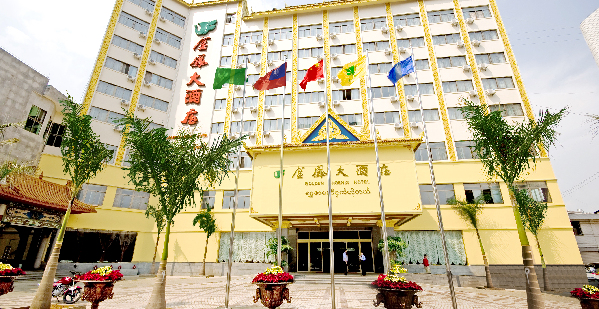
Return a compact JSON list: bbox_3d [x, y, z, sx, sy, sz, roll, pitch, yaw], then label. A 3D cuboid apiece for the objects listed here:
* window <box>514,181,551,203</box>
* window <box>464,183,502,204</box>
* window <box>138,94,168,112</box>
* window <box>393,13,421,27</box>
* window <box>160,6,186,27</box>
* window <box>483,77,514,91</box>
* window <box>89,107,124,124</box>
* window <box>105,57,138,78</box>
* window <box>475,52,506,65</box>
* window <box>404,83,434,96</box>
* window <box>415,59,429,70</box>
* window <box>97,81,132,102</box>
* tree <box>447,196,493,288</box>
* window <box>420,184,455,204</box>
[{"bbox_3d":[18.796,3.107,20.240,2.606,1.670,0.150,-2,-20,8],"label":"window"},{"bbox_3d":[15.751,3.373,21.441,2.819,1.782,0.180,-2,-20,8],"label":"window"},{"bbox_3d":[-16.535,-5.800,28.572,2.900,1.240,0.180,16,-25,-39],"label":"window"},{"bbox_3d":[12.027,-14.963,27.844,2.802,1.595,0.150,-2,-20,8],"label":"window"},{"bbox_3d":[-17.009,-18.489,33.773,3.050,1.840,0.200,15,-25,-37],"label":"window"},{"bbox_3d":[19.973,-7.044,25.090,2.762,1.311,0.200,-3,-19,7],"label":"window"},{"bbox_3d":[-19.911,-3.995,26.064,2.910,1.250,0.200,15,-25,-37],"label":"window"},{"bbox_3d":[-19.957,-9.770,28.084,2.960,1.300,0.200,15,-25,-37],"label":"window"},{"bbox_3d":[19.030,-9.474,24.794,2.554,1.097,0.150,-2,-20,8],"label":"window"},{"bbox_3d":[12.557,-6.764,26.163,2.788,1.153,0.180,-3,-19,7],"label":"window"},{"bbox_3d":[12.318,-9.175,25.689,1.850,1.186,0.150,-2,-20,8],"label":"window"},{"bbox_3d":[-19.921,-6.891,27.088,2.970,1.300,0.200,15,-25,-37],"label":"window"},{"bbox_3d":[14.025,6.939,20.256,2.850,7.000,2.200,-3,-19,7],"label":"tree"},{"bbox_3d":[12.856,3.743,23.231,2.990,1.890,0.200,-3,-20,7],"label":"window"}]

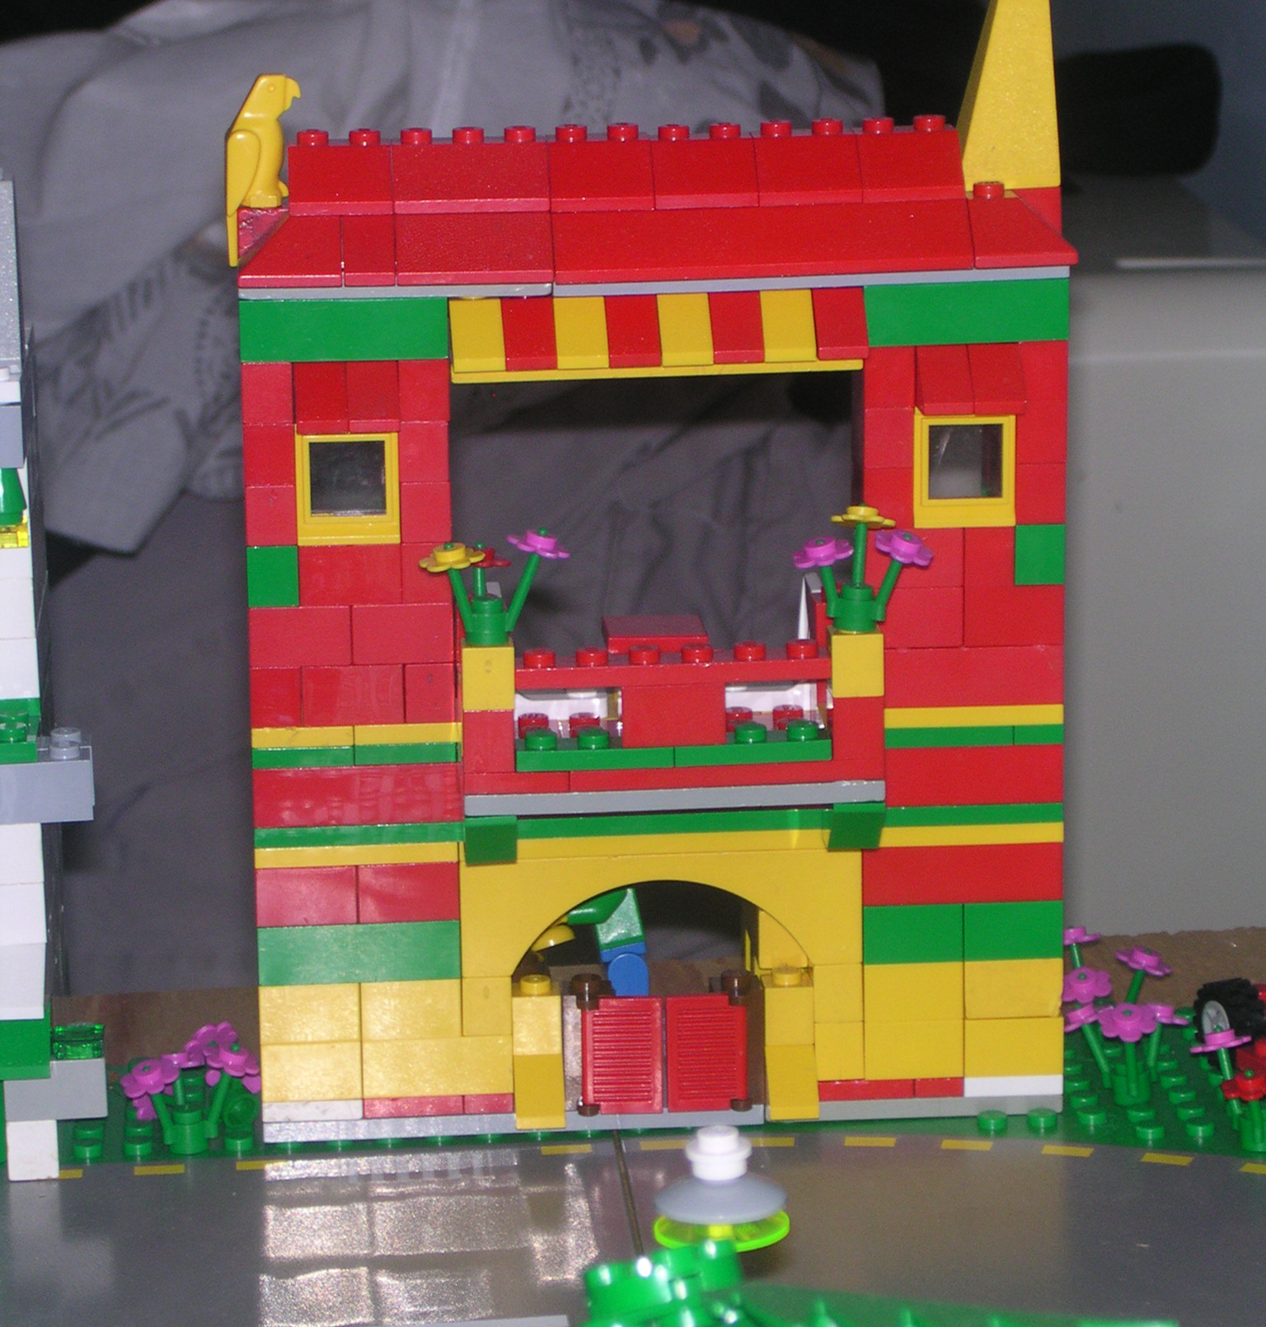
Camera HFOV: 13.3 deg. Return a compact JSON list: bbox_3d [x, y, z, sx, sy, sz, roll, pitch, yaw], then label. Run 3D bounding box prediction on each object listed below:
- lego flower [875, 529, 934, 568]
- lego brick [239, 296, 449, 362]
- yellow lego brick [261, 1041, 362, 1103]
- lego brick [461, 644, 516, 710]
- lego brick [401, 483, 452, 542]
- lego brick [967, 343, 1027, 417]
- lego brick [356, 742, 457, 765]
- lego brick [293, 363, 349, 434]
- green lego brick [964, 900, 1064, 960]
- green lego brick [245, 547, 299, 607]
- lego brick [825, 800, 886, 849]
[{"bbox_3d":[0.042,-0.018,0.822,0.009,0.003,0.009,18,21,-9],"label":"lego flower"},{"bbox_3d":[-0.045,-0.052,0.836,0.032,0.010,0.009,-2,12,-5],"label":"lego brick"},{"bbox_3d":[-0.051,0.064,0.859,0.016,0.010,0.008,-2,12,-5],"label":"yellow lego brick"},{"bbox_3d":[-0.022,0.001,0.825,0.008,0.010,0.008,-2,12,-5],"label":"lego brick"},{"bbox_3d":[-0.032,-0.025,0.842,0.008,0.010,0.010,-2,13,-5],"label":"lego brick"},{"bbox_3d":[0.056,-0.045,0.842,0.008,0.010,0.015,-2,12,-5],"label":"lego brick"},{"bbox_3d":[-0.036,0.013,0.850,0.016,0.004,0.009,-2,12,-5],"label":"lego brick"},{"bbox_3d":[-0.048,-0.042,0.833,0.008,0.010,0.016,-2,12,-5],"label":"lego brick"},{"bbox_3d":[0.060,0.042,0.865,0.016,0.010,0.009,-2,12,-5],"label":"green lego brick"},{"bbox_3d":[-0.056,-0.015,0.845,0.008,0.010,0.010,-2,12,-5],"label":"green lego brick"},{"bbox_3d":[0.034,0.025,0.839,0.008,0.010,0.016,-2,12,-5],"label":"lego brick"}]

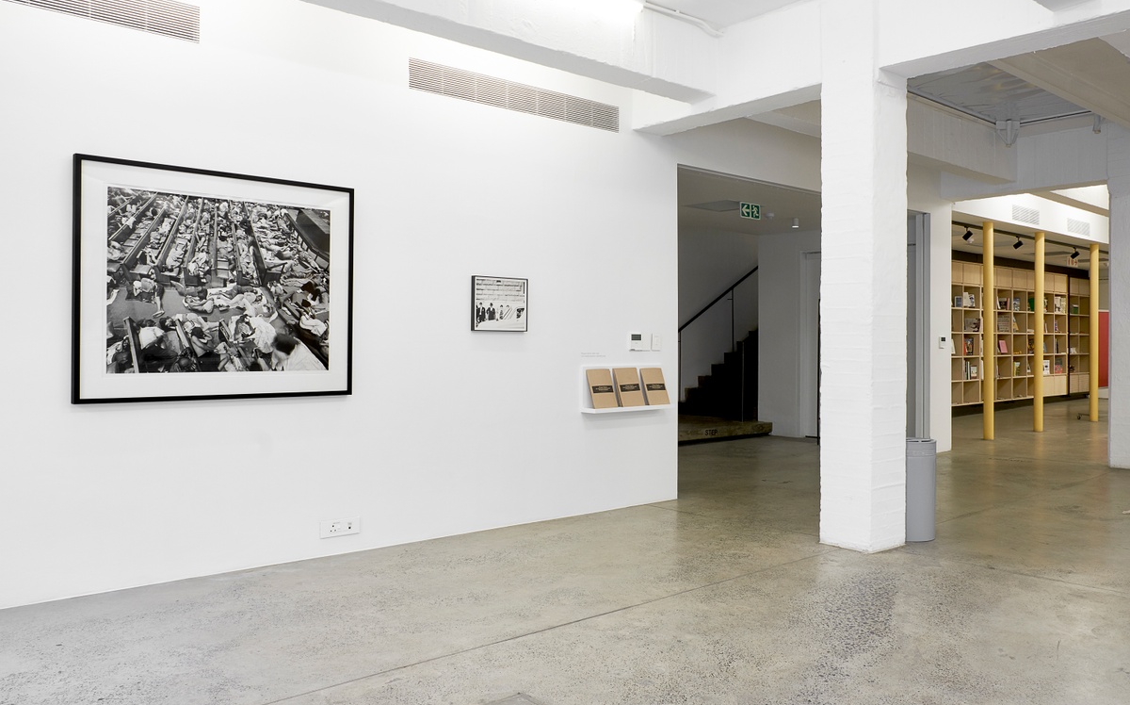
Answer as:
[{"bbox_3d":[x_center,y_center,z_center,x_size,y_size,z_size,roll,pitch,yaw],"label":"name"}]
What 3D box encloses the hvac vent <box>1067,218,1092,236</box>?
[{"bbox_3d":[7.331,-1.781,12.073,0.809,0.188,0.029,0,0,-39],"label":"hvac vent"}]

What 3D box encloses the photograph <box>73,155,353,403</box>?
[{"bbox_3d":[-1.709,-0.336,4.289,1.365,1.137,0.045,0,0,-39],"label":"photograph"}]

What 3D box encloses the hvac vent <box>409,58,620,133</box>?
[{"bbox_3d":[-0.258,-1.636,5.470,1.662,0.182,0.029,0,0,-39],"label":"hvac vent"}]

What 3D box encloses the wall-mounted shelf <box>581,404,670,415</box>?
[{"bbox_3d":[0.457,0.401,5.978,0.773,0.029,0.137,0,0,-39],"label":"wall-mounted shelf"}]

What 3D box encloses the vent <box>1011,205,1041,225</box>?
[{"bbox_3d":[6.000,-1.777,11.000,0.797,0.180,0.029,0,0,-39],"label":"vent"}]

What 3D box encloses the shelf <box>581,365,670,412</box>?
[{"bbox_3d":[0.457,0.248,5.978,0.773,0.328,0.137,0,0,-39],"label":"shelf"}]

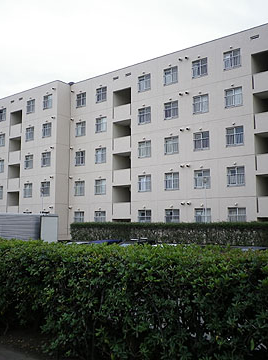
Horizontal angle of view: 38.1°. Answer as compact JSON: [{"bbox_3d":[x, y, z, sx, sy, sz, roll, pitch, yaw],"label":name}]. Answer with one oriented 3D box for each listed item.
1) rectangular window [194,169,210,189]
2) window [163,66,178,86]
[{"bbox_3d":[4.768,-0.046,26.925,1.194,1.246,0.150,-5,-8,37],"label":"rectangular window"},{"bbox_3d":[2.856,-8.092,30.217,1.225,1.287,0.150,-5,-8,37],"label":"window"}]

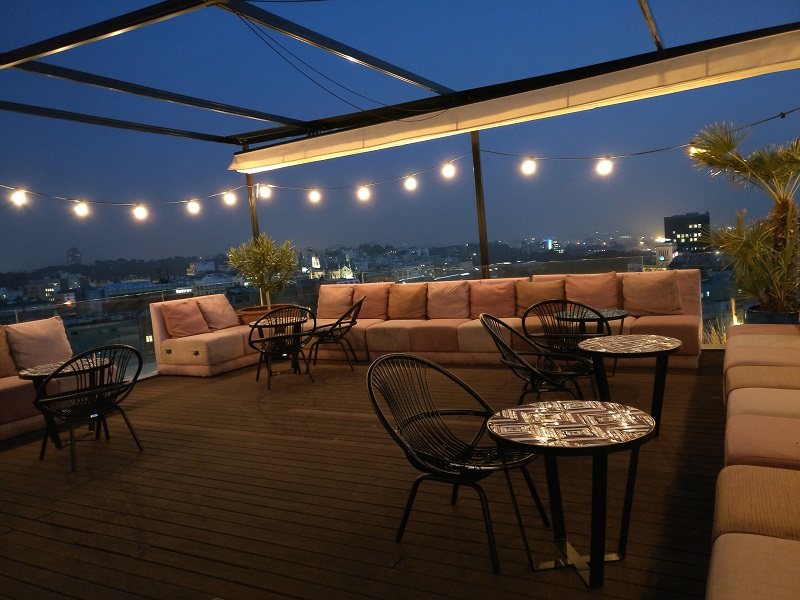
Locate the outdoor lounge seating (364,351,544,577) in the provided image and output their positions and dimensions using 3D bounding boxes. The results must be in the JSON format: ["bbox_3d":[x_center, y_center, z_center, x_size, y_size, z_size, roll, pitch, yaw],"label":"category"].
[{"bbox_3d":[0.266,0.724,3.269,0.818,0.888,0.755,0,7,38],"label":"outdoor lounge seating"}]

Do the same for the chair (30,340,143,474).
[{"bbox_3d":[-2.366,0.767,4.941,0.818,0.888,0.755,1,8,43],"label":"chair"}]

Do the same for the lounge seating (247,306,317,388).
[{"bbox_3d":[-1.268,0.468,7.032,0.755,0.888,0.818,-7,6,-24],"label":"lounge seating"}]

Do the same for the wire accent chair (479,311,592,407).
[{"bbox_3d":[1.017,0.522,4.671,0.818,0.888,0.755,-3,6,17],"label":"wire accent chair"}]

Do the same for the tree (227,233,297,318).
[{"bbox_3d":[-1.955,-0.129,9.454,1.044,1.696,1.044,-1,7,29],"label":"tree"}]

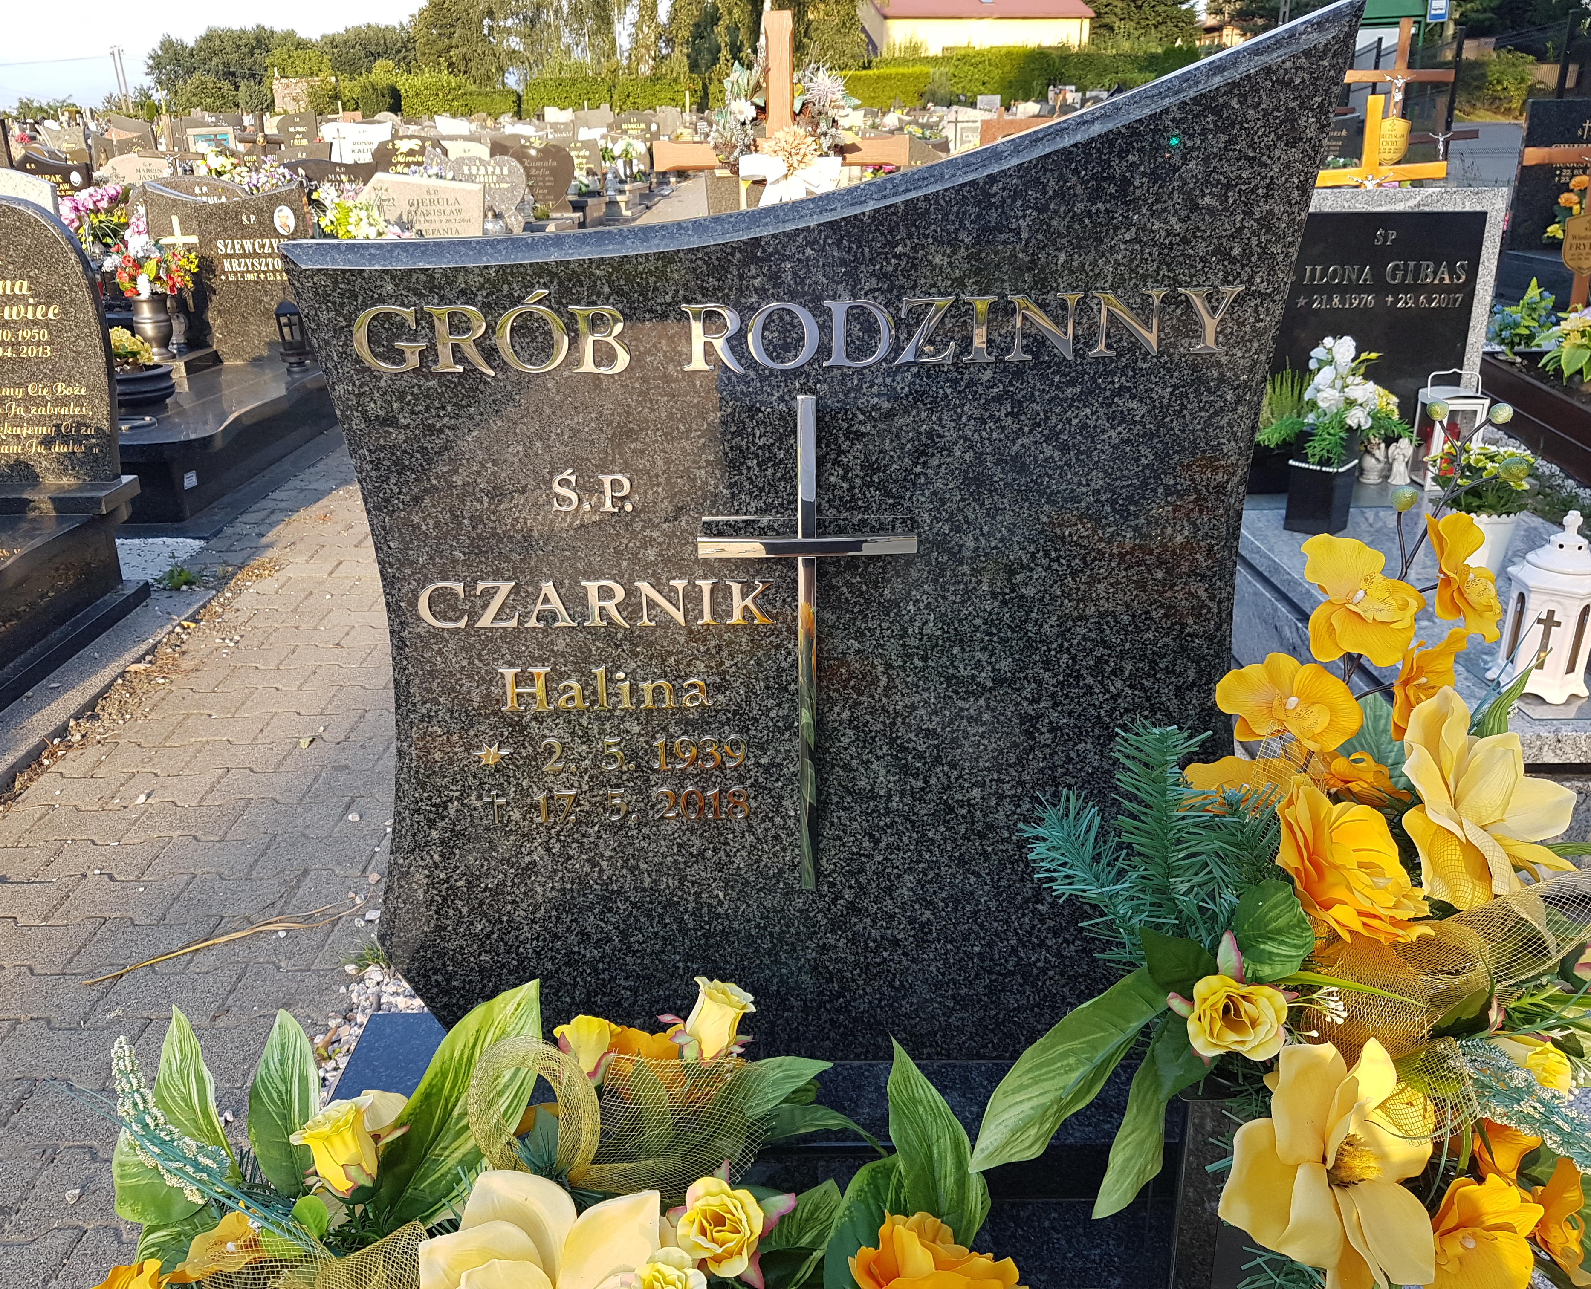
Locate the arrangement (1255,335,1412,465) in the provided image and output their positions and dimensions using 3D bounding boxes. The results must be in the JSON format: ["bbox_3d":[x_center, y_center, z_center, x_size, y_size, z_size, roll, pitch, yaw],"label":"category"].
[{"bbox_3d":[1.200,-0.545,2.881,0.320,0.265,0.250,1,23,6],"label":"arrangement"}]

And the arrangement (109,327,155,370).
[{"bbox_3d":[-2.440,-1.082,4.730,0.180,0.145,0.170,-1,23,1],"label":"arrangement"}]

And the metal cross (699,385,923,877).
[{"bbox_3d":[0.015,0.017,1.391,0.227,0.569,0.042,-1,21,1],"label":"metal cross"}]

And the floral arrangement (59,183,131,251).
[{"bbox_3d":[-3.889,-2.366,7.143,0.380,0.330,0.310,-6,23,-10],"label":"floral arrangement"}]

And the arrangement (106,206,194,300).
[{"bbox_3d":[-2.602,-1.577,5.217,0.325,0.335,0.290,-6,23,-10],"label":"arrangement"}]

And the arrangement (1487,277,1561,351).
[{"bbox_3d":[3.027,-1.375,5.384,0.270,0.270,0.220,2,23,8],"label":"arrangement"}]

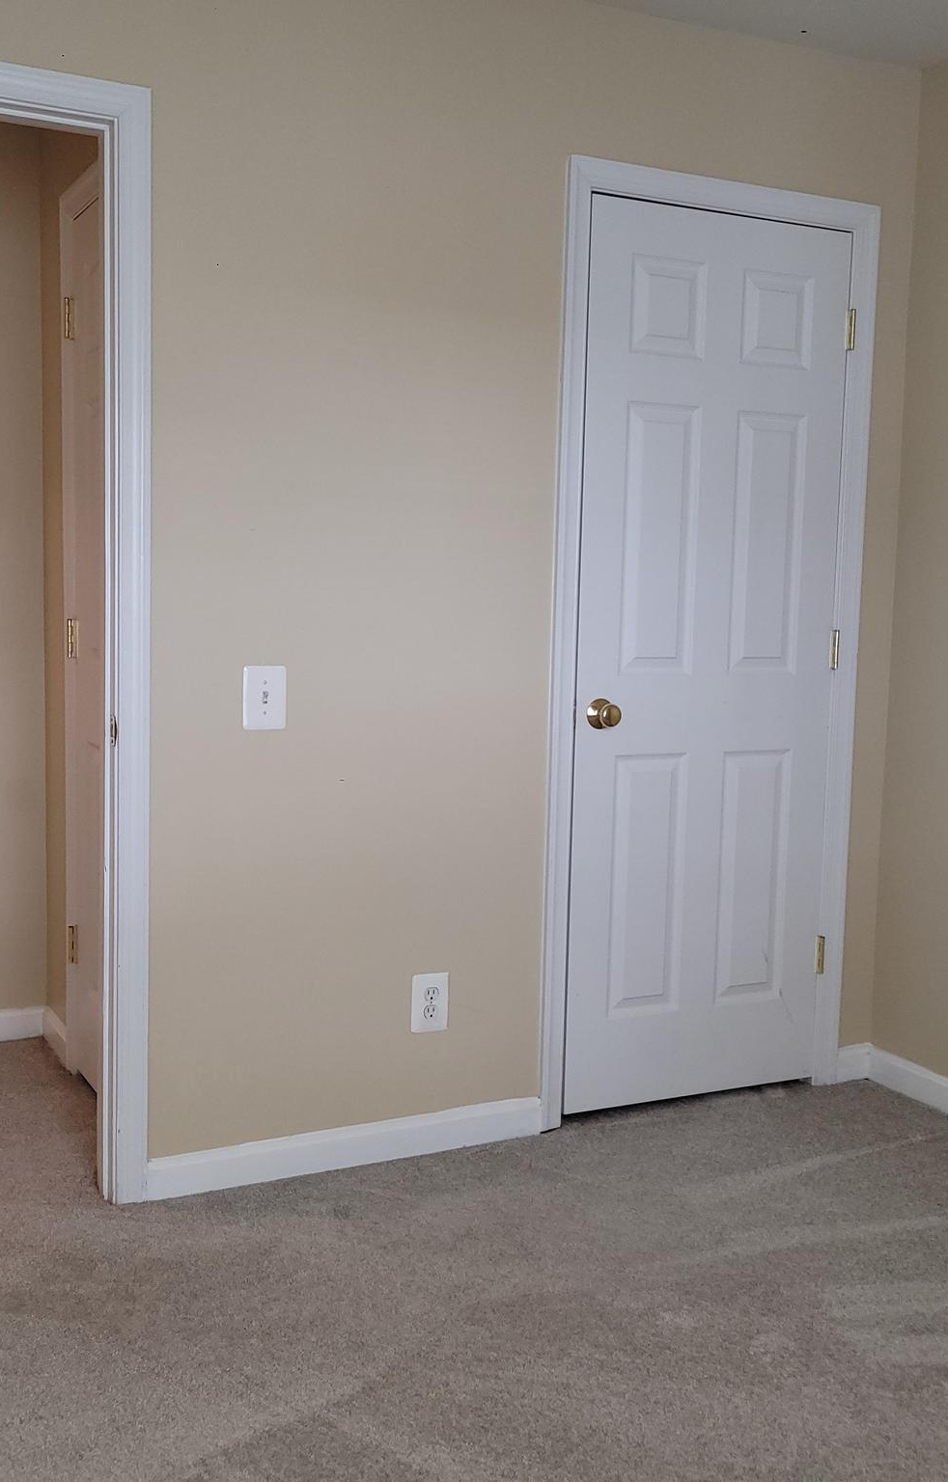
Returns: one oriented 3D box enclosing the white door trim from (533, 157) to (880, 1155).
[{"bbox_3d":[0.551,-0.180,3.395,0.843,2.121,0.030,-2,6,-27],"label":"white door trim"}]

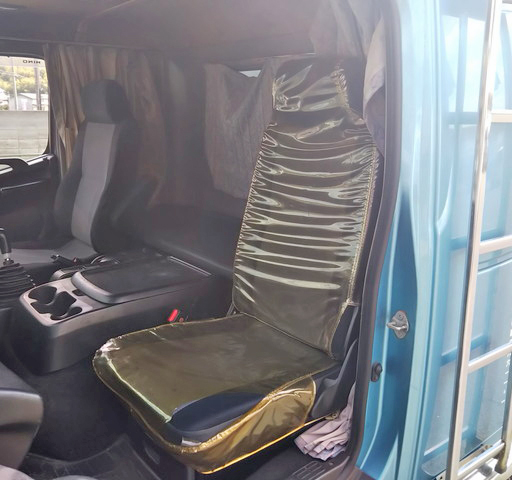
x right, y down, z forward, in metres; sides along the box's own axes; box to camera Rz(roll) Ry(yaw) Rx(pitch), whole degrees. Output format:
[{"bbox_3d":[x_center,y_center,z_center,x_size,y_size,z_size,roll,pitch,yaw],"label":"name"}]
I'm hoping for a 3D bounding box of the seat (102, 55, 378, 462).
[{"bbox_3d":[-0.028,-0.024,1.425,0.718,0.844,0.543,-11,17,-34],"label":"seat"}]

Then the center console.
[{"bbox_3d":[-0.468,0.192,1.841,0.582,0.213,0.466,-11,17,-34],"label":"center console"}]

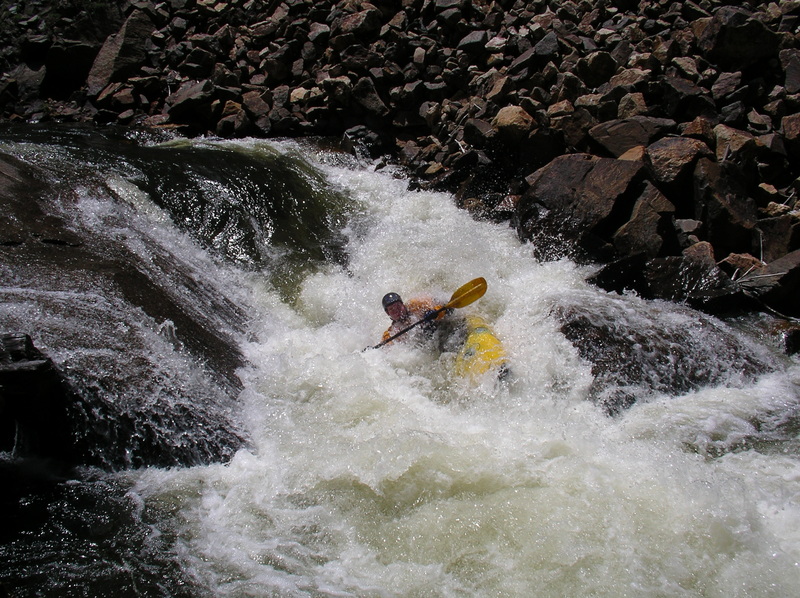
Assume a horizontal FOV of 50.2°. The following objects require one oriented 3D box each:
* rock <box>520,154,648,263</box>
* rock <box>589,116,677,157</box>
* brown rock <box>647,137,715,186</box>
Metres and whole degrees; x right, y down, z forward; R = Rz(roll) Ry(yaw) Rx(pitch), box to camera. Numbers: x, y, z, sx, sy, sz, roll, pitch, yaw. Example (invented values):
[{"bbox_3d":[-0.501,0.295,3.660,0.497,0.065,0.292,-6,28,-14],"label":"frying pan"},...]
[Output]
[{"bbox_3d":[2.274,-1.146,10.700,1.550,1.150,1.100,4,20,12],"label":"rock"},{"bbox_3d":[3.199,-2.226,11.700,1.180,0.480,0.800,6,21,15],"label":"rock"},{"bbox_3d":[3.665,-1.803,11.200,0.880,0.580,0.720,7,21,18],"label":"brown rock"}]

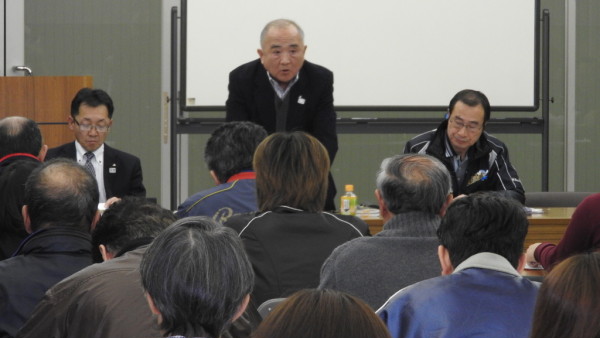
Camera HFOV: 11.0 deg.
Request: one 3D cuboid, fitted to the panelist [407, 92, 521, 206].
[{"bbox_3d":[0.659,0.273,12.509,0.500,1.220,0.720,0,3,5],"label":"panelist"}]

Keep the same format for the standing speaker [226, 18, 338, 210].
[{"bbox_3d":[-0.074,0.135,12.550,0.470,1.490,0.580,0,3,-1],"label":"standing speaker"}]

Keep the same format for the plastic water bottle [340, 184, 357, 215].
[{"bbox_3d":[0.193,0.124,12.229,0.062,0.132,0.062,0,3,0],"label":"plastic water bottle"}]

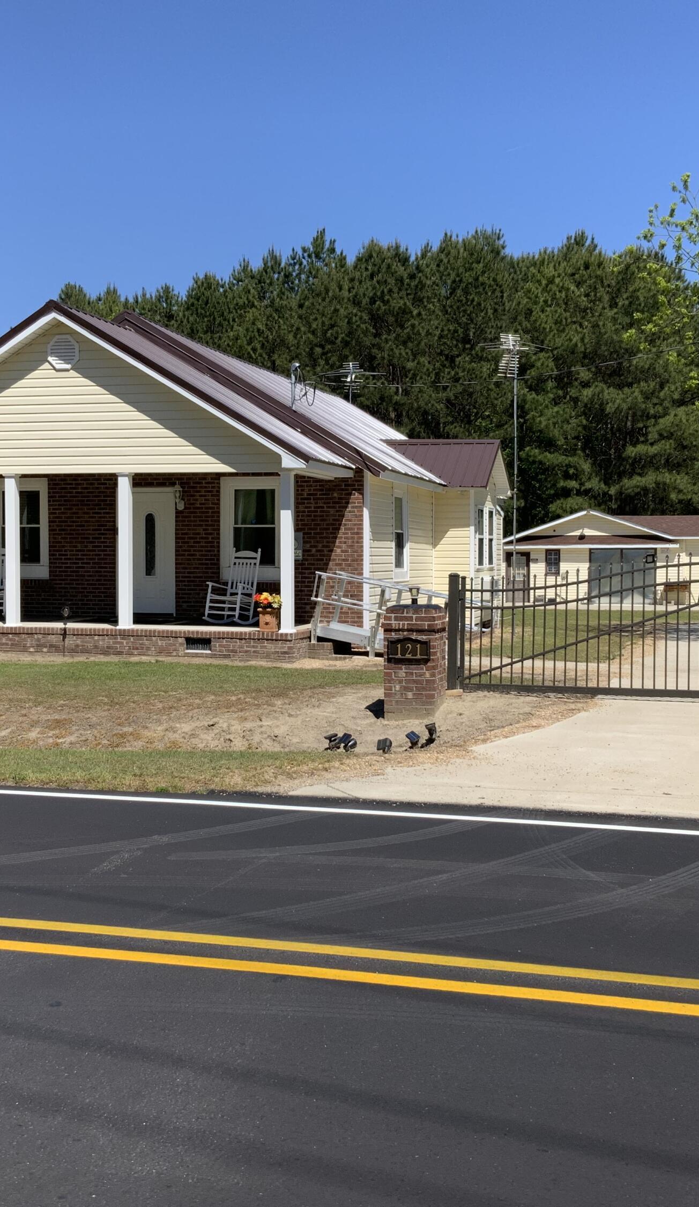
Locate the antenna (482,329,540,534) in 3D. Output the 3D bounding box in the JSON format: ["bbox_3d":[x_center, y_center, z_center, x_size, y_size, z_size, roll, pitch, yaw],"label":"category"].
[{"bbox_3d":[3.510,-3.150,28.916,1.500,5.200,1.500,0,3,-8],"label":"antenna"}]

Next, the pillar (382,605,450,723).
[{"bbox_3d":[0.641,0.561,12.995,0.561,1.073,0.561,1,3,14],"label":"pillar"}]

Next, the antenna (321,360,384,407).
[{"bbox_3d":[0.047,-5.636,35.231,1.700,1.400,1.600,0,3,-5],"label":"antenna"}]

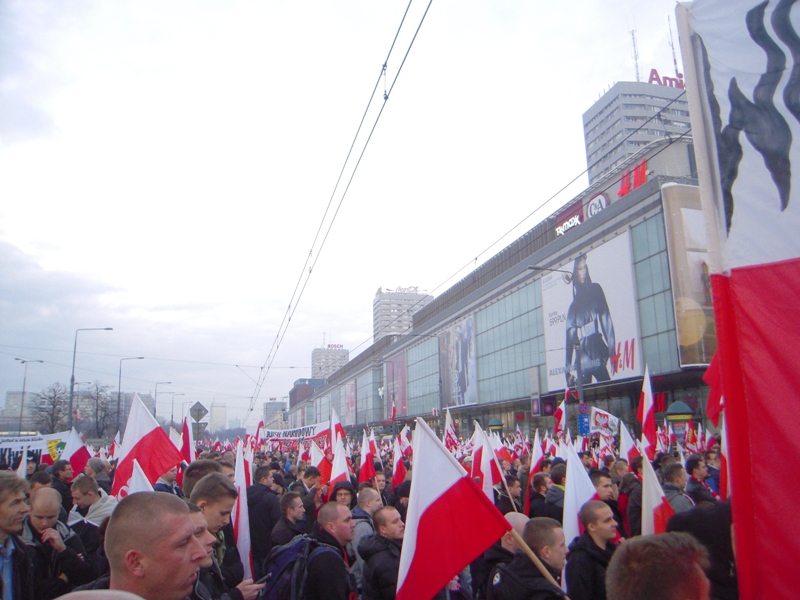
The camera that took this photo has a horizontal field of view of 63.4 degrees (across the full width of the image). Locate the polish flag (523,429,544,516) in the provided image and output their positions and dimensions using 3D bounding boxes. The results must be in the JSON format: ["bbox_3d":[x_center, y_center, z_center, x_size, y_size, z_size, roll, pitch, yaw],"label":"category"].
[{"bbox_3d":[1.450,1.866,7.000,0.260,0.950,0.220,-3,-12,11],"label":"polish flag"}]

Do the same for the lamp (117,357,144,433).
[{"bbox_3d":[-28.883,11.823,69.123,2.700,11.300,0.350,2,-12,-14],"label":"lamp"}]

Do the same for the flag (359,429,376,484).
[{"bbox_3d":[-0.414,2.008,8.249,0.240,0.720,0.220,0,-12,-3],"label":"flag"}]

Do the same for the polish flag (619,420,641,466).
[{"bbox_3d":[2.949,1.865,8.296,0.310,0.740,0.250,-5,-12,18],"label":"polish flag"}]

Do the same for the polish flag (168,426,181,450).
[{"bbox_3d":[-4.182,2.568,12.000,0.350,0.650,0.200,3,-13,-19],"label":"polish flag"}]

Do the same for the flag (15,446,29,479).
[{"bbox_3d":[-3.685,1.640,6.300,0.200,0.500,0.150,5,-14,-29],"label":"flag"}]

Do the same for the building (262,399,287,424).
[{"bbox_3d":[-148.056,146.100,769.417,26.000,46.200,30.000,2,-12,-14],"label":"building"}]

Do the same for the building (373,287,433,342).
[{"bbox_3d":[2.091,36.001,350.669,30.000,80.000,16.000,2,-12,-13],"label":"building"}]

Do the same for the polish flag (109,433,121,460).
[{"bbox_3d":[-7.059,3.610,16.000,0.330,0.750,0.250,4,-13,-23],"label":"polish flag"}]

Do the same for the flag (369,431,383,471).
[{"bbox_3d":[-0.398,2.445,10.512,0.240,0.680,0.220,-1,-12,-2],"label":"flag"}]

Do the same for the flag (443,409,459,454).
[{"bbox_3d":[1.327,3.455,17.000,0.420,1.200,0.220,-2,-12,4],"label":"flag"}]

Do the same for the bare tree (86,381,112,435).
[{"bbox_3d":[-31.162,12.288,67.104,3.800,8.800,3.600,4,-13,-24],"label":"bare tree"}]

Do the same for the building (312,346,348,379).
[{"bbox_3d":[-60.314,82.719,563.012,29.000,79.000,16.000,2,-12,-13],"label":"building"}]

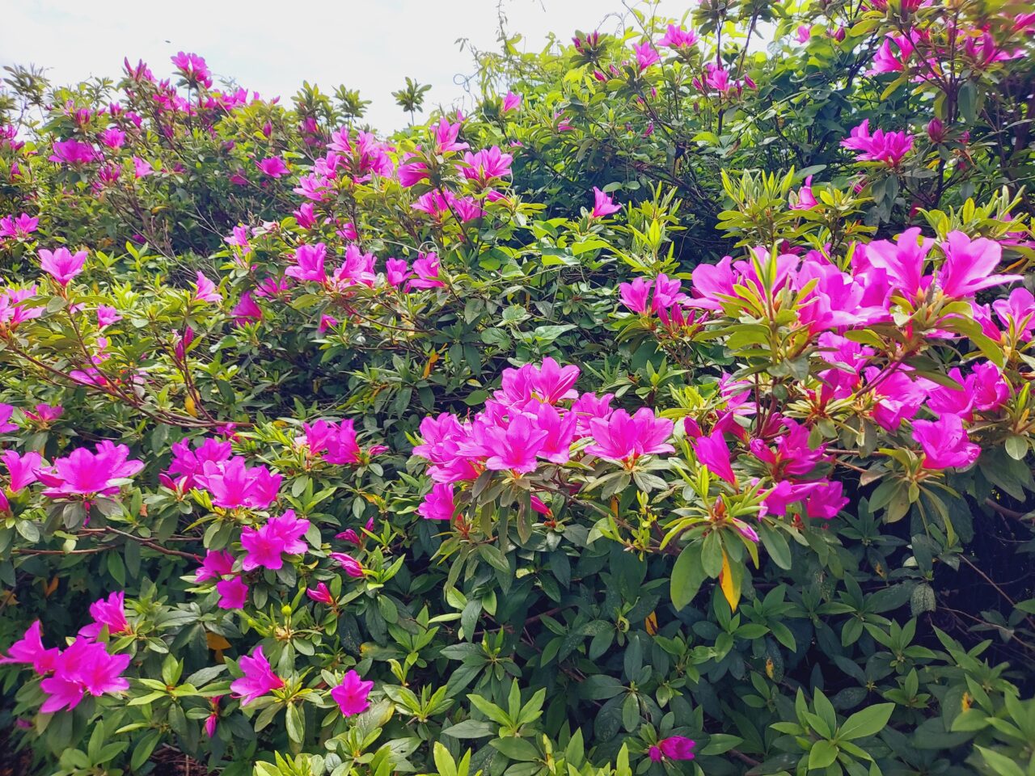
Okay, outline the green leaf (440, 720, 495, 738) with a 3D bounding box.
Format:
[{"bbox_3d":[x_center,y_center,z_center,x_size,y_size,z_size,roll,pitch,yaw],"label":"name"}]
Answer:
[{"bbox_3d":[-0.051,0.366,0.800,0.059,0.010,0.024,-3,45,-11],"label":"green leaf"}]

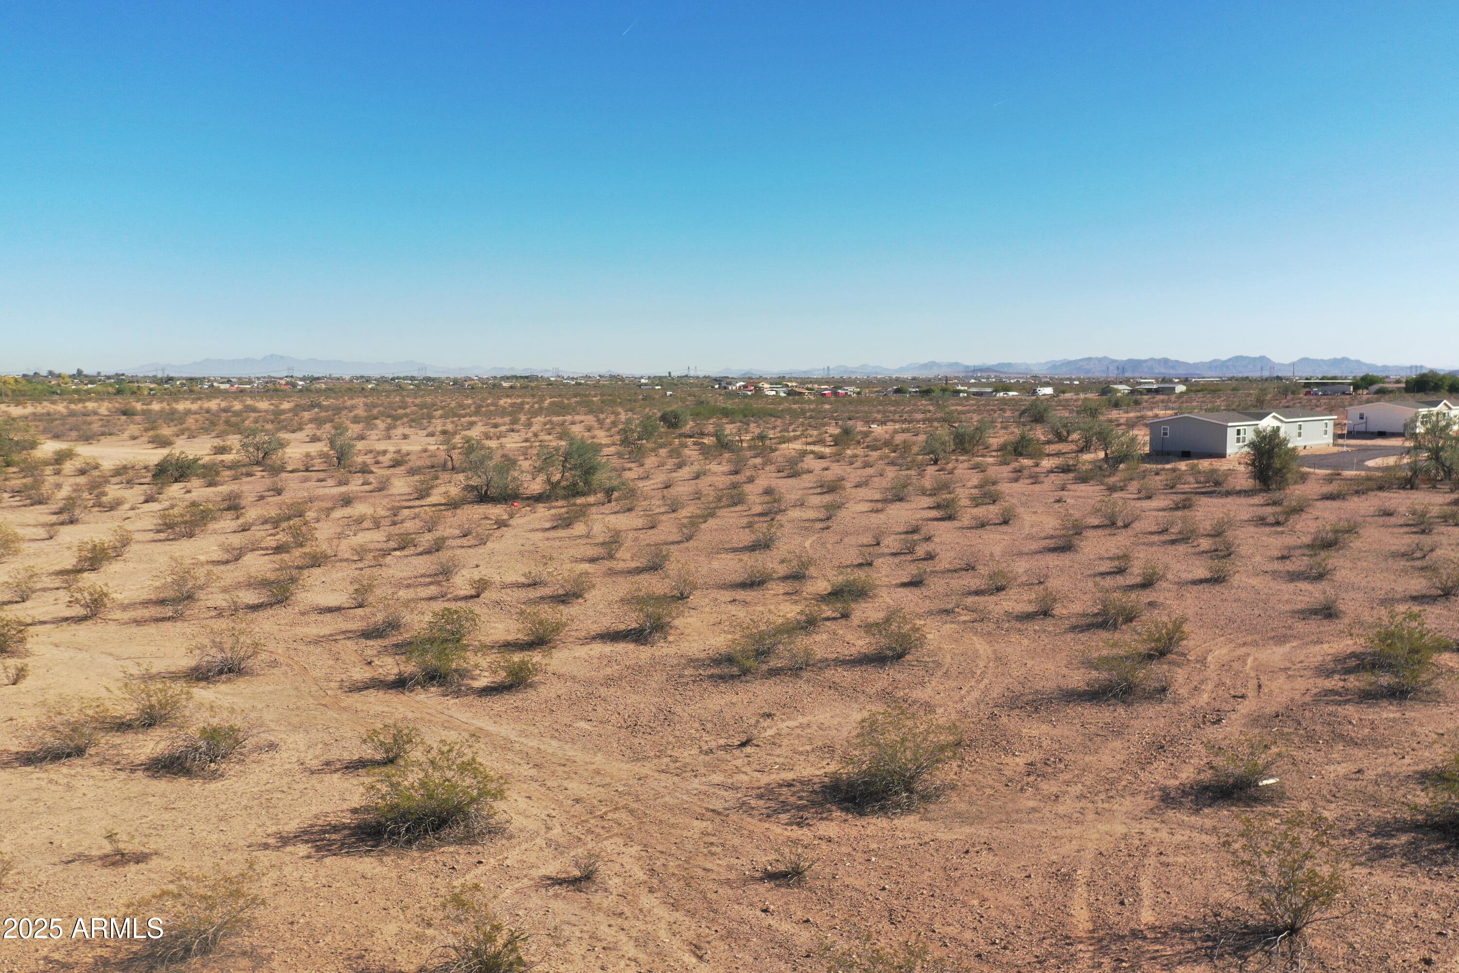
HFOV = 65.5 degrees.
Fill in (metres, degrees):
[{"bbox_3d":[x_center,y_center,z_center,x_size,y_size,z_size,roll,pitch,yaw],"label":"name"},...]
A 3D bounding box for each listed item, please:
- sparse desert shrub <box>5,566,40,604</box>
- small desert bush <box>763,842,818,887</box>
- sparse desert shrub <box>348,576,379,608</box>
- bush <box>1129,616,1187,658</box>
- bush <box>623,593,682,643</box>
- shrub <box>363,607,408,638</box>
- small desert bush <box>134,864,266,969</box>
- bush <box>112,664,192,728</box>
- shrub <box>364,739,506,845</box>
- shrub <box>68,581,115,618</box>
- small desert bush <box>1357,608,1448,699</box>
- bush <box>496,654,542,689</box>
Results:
[{"bbox_3d":[-24.249,3.380,38.928,1.018,1.242,0.937,0,6,0],"label":"sparse desert shrub"},{"bbox_3d":[0.940,5.819,17.468,0.817,0.610,0.735,0,6,0],"label":"small desert bush"},{"bbox_3d":[-12.440,3.564,38.470,0.975,1.004,0.877,0,6,0],"label":"sparse desert shrub"},{"bbox_3d":[12.307,4.272,32.401,1.549,1.082,1.394,2,6,21],"label":"bush"},{"bbox_3d":[-2.260,3.770,33.267,1.702,1.241,1.617,0,6,-4],"label":"bush"},{"bbox_3d":[-10.352,4.088,34.085,1.295,0.816,1.036,0,6,0],"label":"shrub"},{"bbox_3d":[-7.087,5.758,15.113,1.693,1.192,1.355,0,6,0],"label":"small desert bush"},{"bbox_3d":[-12.743,4.576,24.935,1.578,1.253,1.499,-3,6,-27],"label":"bush"},{"bbox_3d":[-4.976,5.169,19.286,2.352,1.531,2.164,0,6,0],"label":"shrub"},{"bbox_3d":[-20.454,3.573,36.254,1.277,1.053,1.213,-3,6,-30],"label":"shrub"},{"bbox_3d":[16.375,3.942,27.433,1.862,2.030,1.769,3,7,31],"label":"small desert bush"},{"bbox_3d":[-5.446,4.749,29.267,1.147,0.754,1.032,-1,6,-11],"label":"bush"}]

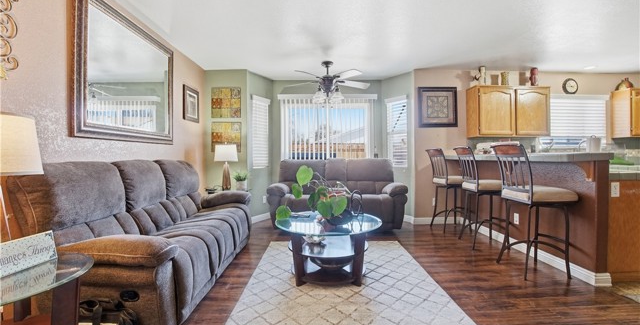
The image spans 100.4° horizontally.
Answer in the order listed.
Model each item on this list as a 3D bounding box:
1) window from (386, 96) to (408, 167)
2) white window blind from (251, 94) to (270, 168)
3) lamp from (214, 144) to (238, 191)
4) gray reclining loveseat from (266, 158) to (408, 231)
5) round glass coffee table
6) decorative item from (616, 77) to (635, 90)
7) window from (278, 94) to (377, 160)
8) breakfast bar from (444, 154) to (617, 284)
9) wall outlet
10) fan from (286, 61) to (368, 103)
[{"bbox_3d":[1.318,-0.510,4.548,0.080,1.173,0.450,-1,2,-32],"label":"window"},{"bbox_3d":[-0.970,-0.500,4.430,0.070,1.170,0.420,1,2,35],"label":"white window blind"},{"bbox_3d":[-1.355,0.062,3.869,0.335,0.690,0.310,0,2,-2],"label":"lamp"},{"bbox_3d":[0.256,0.465,4.300,2.020,1.020,0.950,0,1,0],"label":"gray reclining loveseat"},{"bbox_3d":[0.083,0.779,2.445,0.940,0.470,0.920,0,1,0],"label":"round glass coffee table"},{"bbox_3d":[4.770,-1.233,4.148,0.230,0.210,0.170,0,1,0],"label":"decorative item"},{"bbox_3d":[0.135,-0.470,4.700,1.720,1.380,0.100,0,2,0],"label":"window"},{"bbox_3d":[2.285,0.465,3.286,0.440,1.120,2.050,0,2,-2],"label":"breakfast bar"},{"bbox_3d":[2.515,0.234,2.270,0.074,0.118,0.013,0,2,0],"label":"wall outlet"},{"bbox_3d":[0.105,-1.142,3.829,1.300,0.620,1.280,0,1,0],"label":"fan"}]

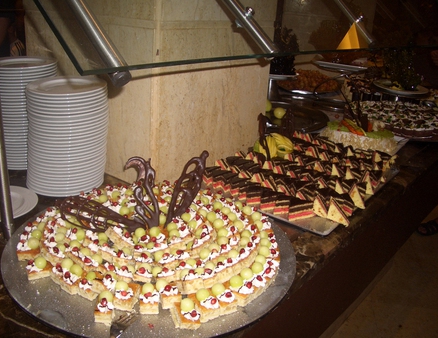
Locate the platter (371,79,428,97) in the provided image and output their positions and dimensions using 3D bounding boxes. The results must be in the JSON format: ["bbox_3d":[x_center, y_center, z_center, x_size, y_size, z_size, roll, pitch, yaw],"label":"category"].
[{"bbox_3d":[1.090,-0.483,2.730,0.322,0.034,0.322,13,23,19],"label":"platter"}]

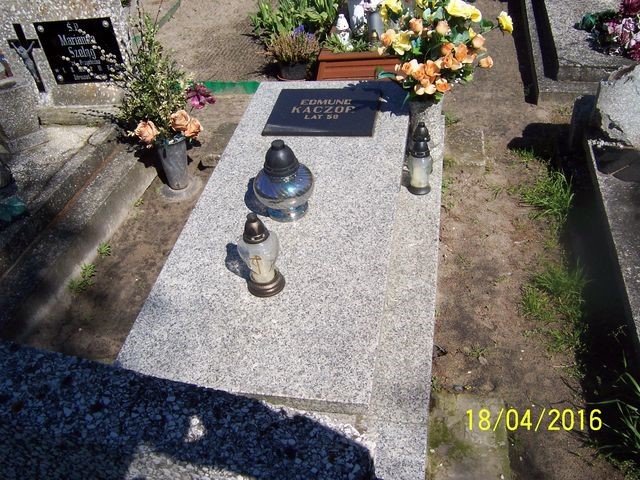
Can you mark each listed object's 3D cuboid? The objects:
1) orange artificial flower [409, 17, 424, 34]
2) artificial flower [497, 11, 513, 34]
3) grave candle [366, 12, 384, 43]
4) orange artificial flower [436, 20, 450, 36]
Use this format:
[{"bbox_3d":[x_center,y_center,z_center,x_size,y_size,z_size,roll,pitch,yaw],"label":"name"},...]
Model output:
[{"bbox_3d":[0.315,-0.700,1.990,0.050,0.056,0.050,2,43,11],"label":"orange artificial flower"},{"bbox_3d":[0.738,-0.870,2.440,0.050,0.085,0.090,3,36,36],"label":"artificial flower"},{"bbox_3d":[0.305,-1.164,3.350,0.088,0.185,0.088,3,39,13],"label":"grave candle"},{"bbox_3d":[0.484,-0.829,2.390,0.056,0.062,0.056,3,28,11],"label":"orange artificial flower"}]

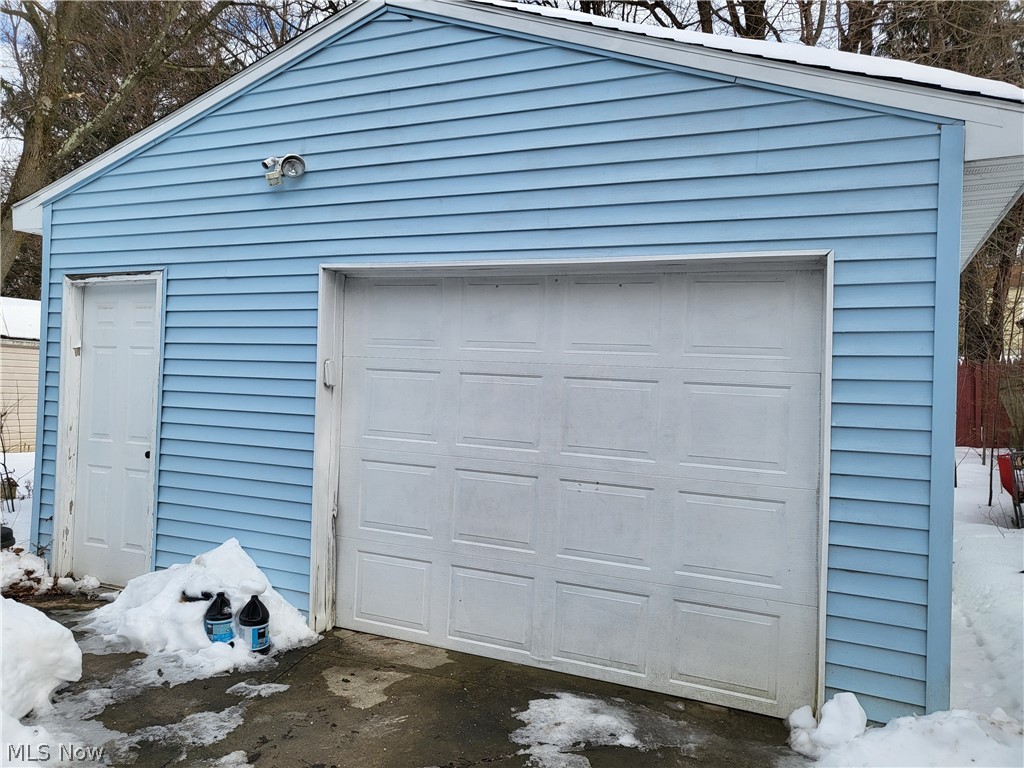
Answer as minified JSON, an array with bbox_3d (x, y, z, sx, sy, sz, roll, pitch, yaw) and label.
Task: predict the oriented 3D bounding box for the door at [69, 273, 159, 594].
[{"bbox_3d":[-2.678,0.345,5.295,0.820,2.074,0.050,2,0,25],"label":"door"}]

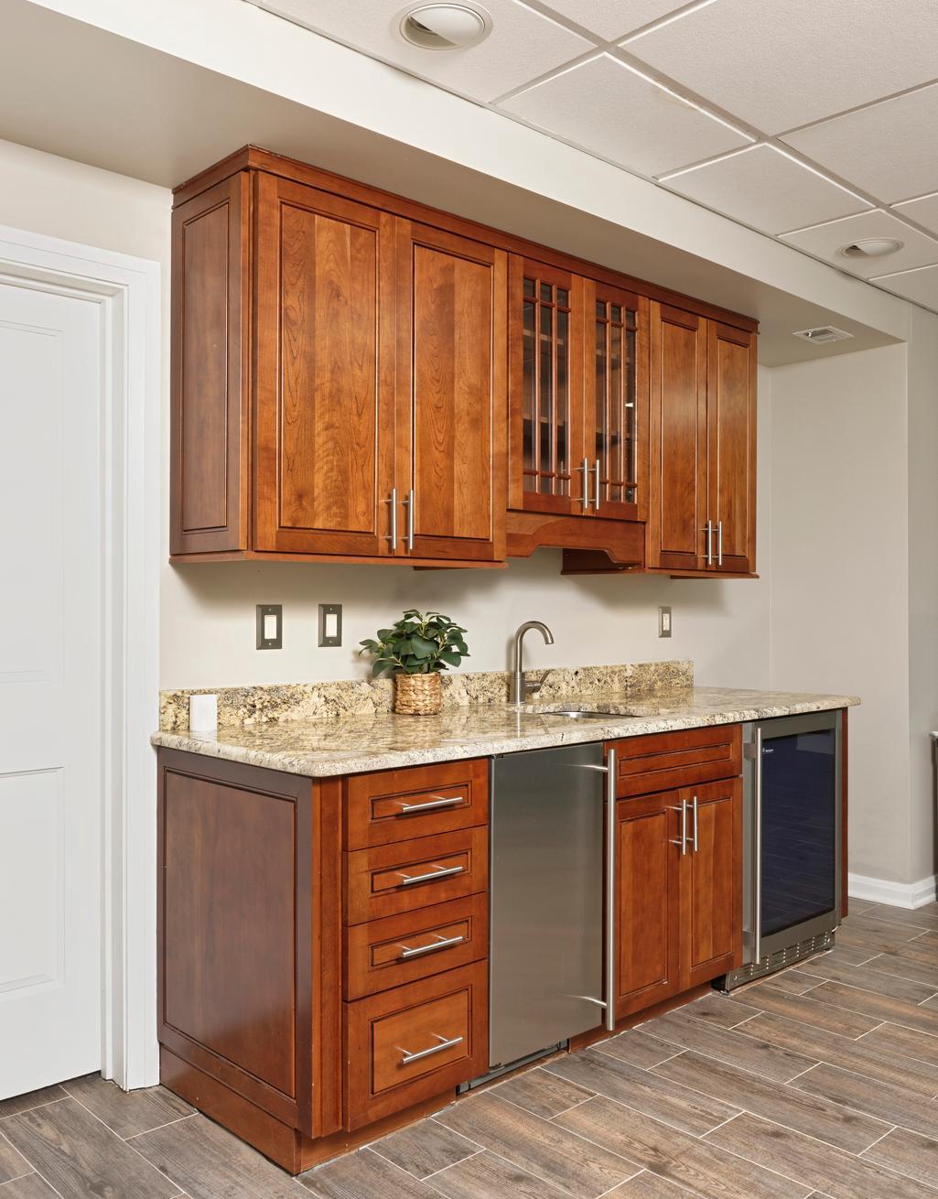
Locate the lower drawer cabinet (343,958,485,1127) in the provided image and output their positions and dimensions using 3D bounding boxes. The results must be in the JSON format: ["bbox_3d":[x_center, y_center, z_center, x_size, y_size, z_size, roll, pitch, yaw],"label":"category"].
[{"bbox_3d":[-0.243,1.075,2.403,0.431,0.296,0.406,0,0,-41],"label":"lower drawer cabinet"}]

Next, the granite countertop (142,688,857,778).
[{"bbox_3d":[0.318,0.374,3.030,2.420,0.042,0.720,0,0,-41],"label":"granite countertop"}]

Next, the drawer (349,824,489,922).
[{"bbox_3d":[-0.248,0.662,2.414,0.430,0.168,0.400,0,0,-41],"label":"drawer"}]

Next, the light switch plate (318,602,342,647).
[{"bbox_3d":[-0.426,0.081,2.880,0.083,0.130,0.010,0,0,-41],"label":"light switch plate"}]

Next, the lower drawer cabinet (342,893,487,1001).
[{"bbox_3d":[-0.242,0.839,2.404,0.431,0.172,0.406,0,0,-41],"label":"lower drawer cabinet"}]

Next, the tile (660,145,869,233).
[{"bbox_3d":[0.873,-1.173,2.705,0.600,0.018,0.315,0,0,-41],"label":"tile"}]

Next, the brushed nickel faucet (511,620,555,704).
[{"bbox_3d":[0.259,0.228,3.282,0.132,0.277,0.169,0,0,-43],"label":"brushed nickel faucet"}]

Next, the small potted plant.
[{"bbox_3d":[-0.170,0.195,2.930,0.310,0.330,0.270,0,0,-41],"label":"small potted plant"}]

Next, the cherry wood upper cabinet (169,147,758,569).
[{"bbox_3d":[0.187,-0.610,3.186,2.284,1.035,0.365,0,0,-41],"label":"cherry wood upper cabinet"}]

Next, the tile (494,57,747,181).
[{"bbox_3d":[0.404,-1.150,2.257,0.595,0.018,0.323,0,0,-42],"label":"tile"}]

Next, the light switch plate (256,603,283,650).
[{"bbox_3d":[-0.586,0.083,2.771,0.083,0.131,0.009,0,0,-40],"label":"light switch plate"}]

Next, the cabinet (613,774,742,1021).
[{"bbox_3d":[0.468,0.910,3.118,0.665,0.633,0.585,0,0,-41],"label":"cabinet"}]

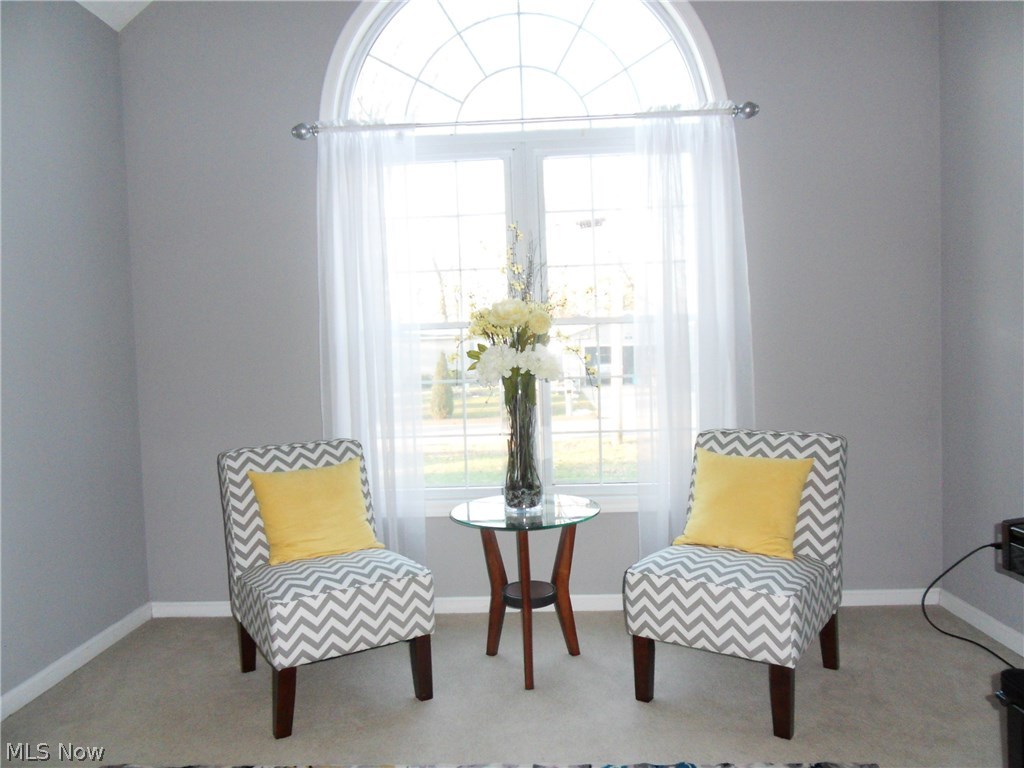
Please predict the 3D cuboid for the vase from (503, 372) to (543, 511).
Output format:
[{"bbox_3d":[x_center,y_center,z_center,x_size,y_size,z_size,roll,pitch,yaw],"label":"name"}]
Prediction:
[{"bbox_3d":[0.043,0.220,2.738,0.135,0.517,0.135,-2,2,0],"label":"vase"}]

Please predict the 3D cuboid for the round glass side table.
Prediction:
[{"bbox_3d":[0.063,0.786,2.735,0.576,0.615,0.576,-2,2,0],"label":"round glass side table"}]

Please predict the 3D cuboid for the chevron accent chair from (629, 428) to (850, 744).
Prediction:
[{"bbox_3d":[0.853,0.649,2.610,0.556,0.846,0.790,-1,2,36],"label":"chevron accent chair"}]

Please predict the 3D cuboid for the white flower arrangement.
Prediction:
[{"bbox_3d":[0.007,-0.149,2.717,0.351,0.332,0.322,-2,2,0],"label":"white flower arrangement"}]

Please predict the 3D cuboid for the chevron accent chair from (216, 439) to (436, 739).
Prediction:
[{"bbox_3d":[-0.719,0.695,2.703,0.556,0.846,0.790,-3,2,-31],"label":"chevron accent chair"}]

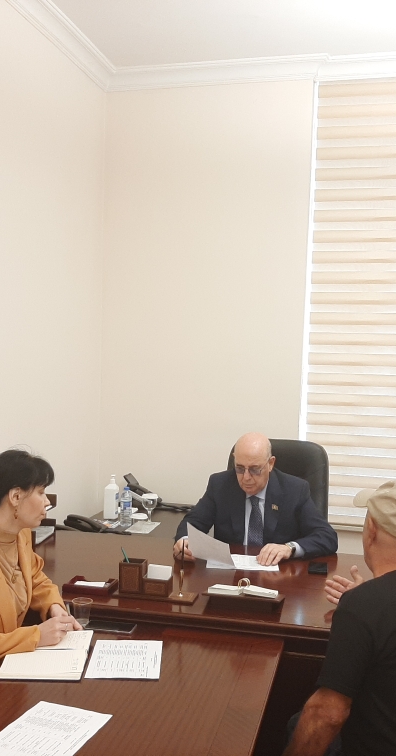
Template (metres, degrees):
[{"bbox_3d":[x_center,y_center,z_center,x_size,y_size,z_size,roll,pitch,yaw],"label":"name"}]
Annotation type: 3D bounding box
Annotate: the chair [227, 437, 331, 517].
[{"bbox_3d":[0.341,0.929,3.688,0.660,1.200,0.700,2,3,14],"label":"chair"}]

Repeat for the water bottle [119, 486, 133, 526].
[{"bbox_3d":[-0.372,0.662,3.931,0.062,0.205,0.062,2,3,14],"label":"water bottle"}]

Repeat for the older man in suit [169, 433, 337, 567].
[{"bbox_3d":[0.297,0.893,3.471,0.680,1.290,0.780,2,3,12],"label":"older man in suit"}]

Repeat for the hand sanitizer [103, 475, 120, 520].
[{"bbox_3d":[-0.466,0.634,4.054,0.070,0.245,0.085,3,3,29],"label":"hand sanitizer"}]

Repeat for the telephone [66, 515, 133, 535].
[{"bbox_3d":[-0.510,0.720,3.845,0.230,0.090,0.180,3,3,24],"label":"telephone"}]

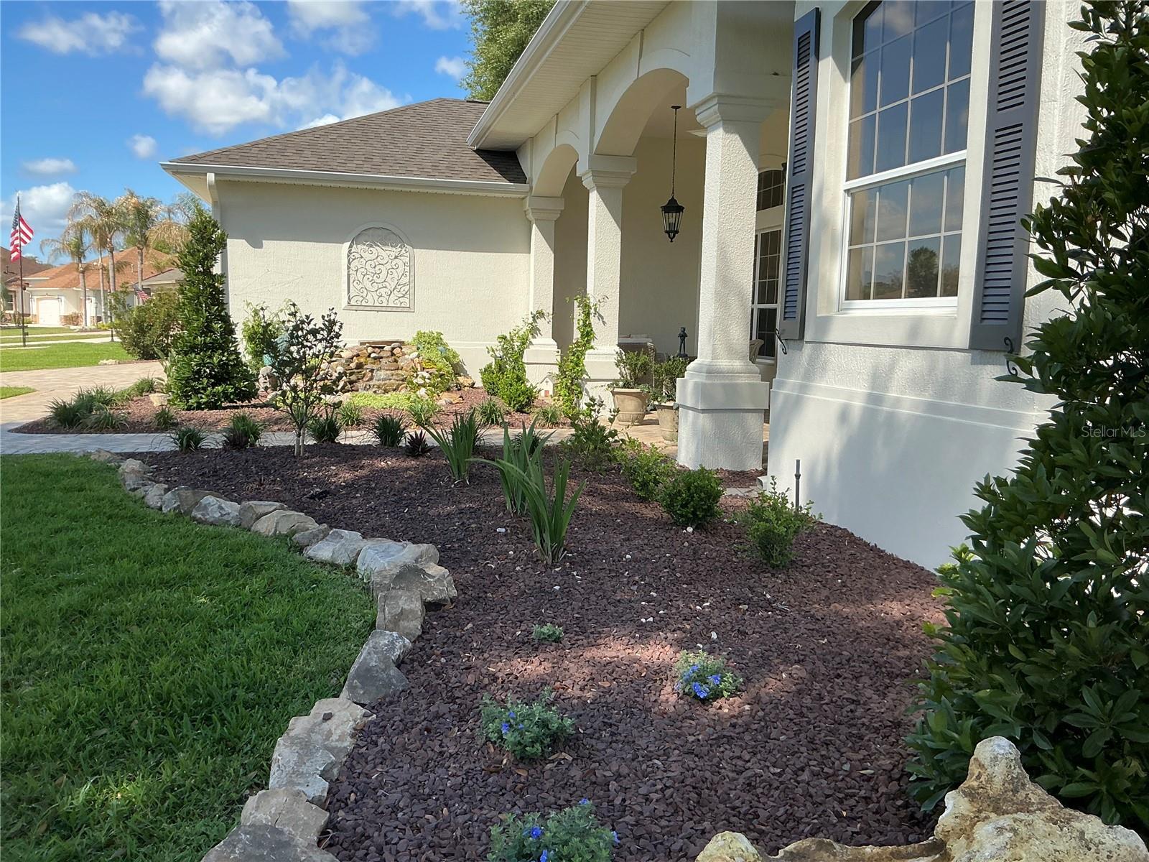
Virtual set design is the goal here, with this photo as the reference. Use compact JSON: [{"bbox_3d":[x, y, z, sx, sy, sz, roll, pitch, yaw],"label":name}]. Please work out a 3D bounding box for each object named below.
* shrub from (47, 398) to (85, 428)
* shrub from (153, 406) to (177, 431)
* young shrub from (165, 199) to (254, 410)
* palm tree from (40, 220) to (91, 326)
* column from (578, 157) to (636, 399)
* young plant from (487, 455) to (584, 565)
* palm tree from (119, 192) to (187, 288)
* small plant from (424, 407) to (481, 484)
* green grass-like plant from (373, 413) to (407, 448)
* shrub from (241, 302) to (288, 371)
[{"bbox_3d":[-4.941,-0.174,9.040,0.341,0.307,0.341,-2,8,-29],"label":"shrub"},{"bbox_3d":[-3.922,-0.116,8.906,0.216,0.242,0.216,-2,7,-24],"label":"shrub"},{"bbox_3d":[-4.636,-1.609,11.848,1.060,2.513,1.050,0,7,-14],"label":"young shrub"},{"bbox_3d":[-32.374,-9.933,59.275,3.400,6.700,3.400,0,7,-14],"label":"palm tree"},{"bbox_3d":[0.366,-1.684,11.218,0.582,3.059,0.582,0,7,-14],"label":"column"},{"bbox_3d":[-0.198,0.408,4.779,0.508,0.568,0.406,1,7,-2],"label":"young plant"},{"bbox_3d":[-27.890,-11.387,61.245,4.400,9.100,4.400,0,7,-14],"label":"palm tree"},{"bbox_3d":[-0.803,0.095,6.136,0.370,0.460,0.330,0,7,-14],"label":"small plant"},{"bbox_3d":[-1.671,-0.004,8.424,0.304,0.311,0.304,0,7,-11],"label":"green grass-like plant"},{"bbox_3d":[-4.207,-1.222,12.614,0.603,1.044,0.543,-1,7,-18],"label":"shrub"}]

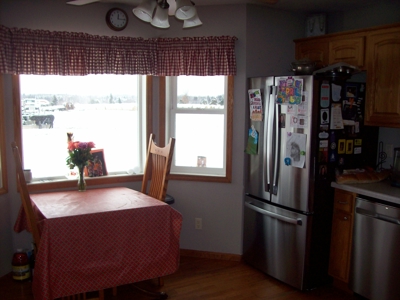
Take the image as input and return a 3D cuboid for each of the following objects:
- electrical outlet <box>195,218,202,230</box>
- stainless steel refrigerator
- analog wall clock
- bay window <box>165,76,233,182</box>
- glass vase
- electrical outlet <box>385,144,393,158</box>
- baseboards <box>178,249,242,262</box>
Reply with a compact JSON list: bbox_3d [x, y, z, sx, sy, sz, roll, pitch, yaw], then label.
[{"bbox_3d":[-0.014,0.728,4.119,0.070,0.115,0.010,2,8,13],"label":"electrical outlet"},{"bbox_3d":[1.000,0.240,3.856,0.900,1.770,0.820,-4,9,-32],"label":"stainless steel refrigerator"},{"bbox_3d":[-0.746,-1.176,3.745,0.200,0.200,0.040,-4,9,-32],"label":"analog wall clock"},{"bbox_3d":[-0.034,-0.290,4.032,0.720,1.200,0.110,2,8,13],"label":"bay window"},{"bbox_3d":[-1.051,0.253,3.692,0.077,0.237,0.077,-4,9,-32],"label":"glass vase"},{"bbox_3d":[1.659,0.010,3.650,0.010,0.115,0.070,-4,9,-32],"label":"electrical outlet"},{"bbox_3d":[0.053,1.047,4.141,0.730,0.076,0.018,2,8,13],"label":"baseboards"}]

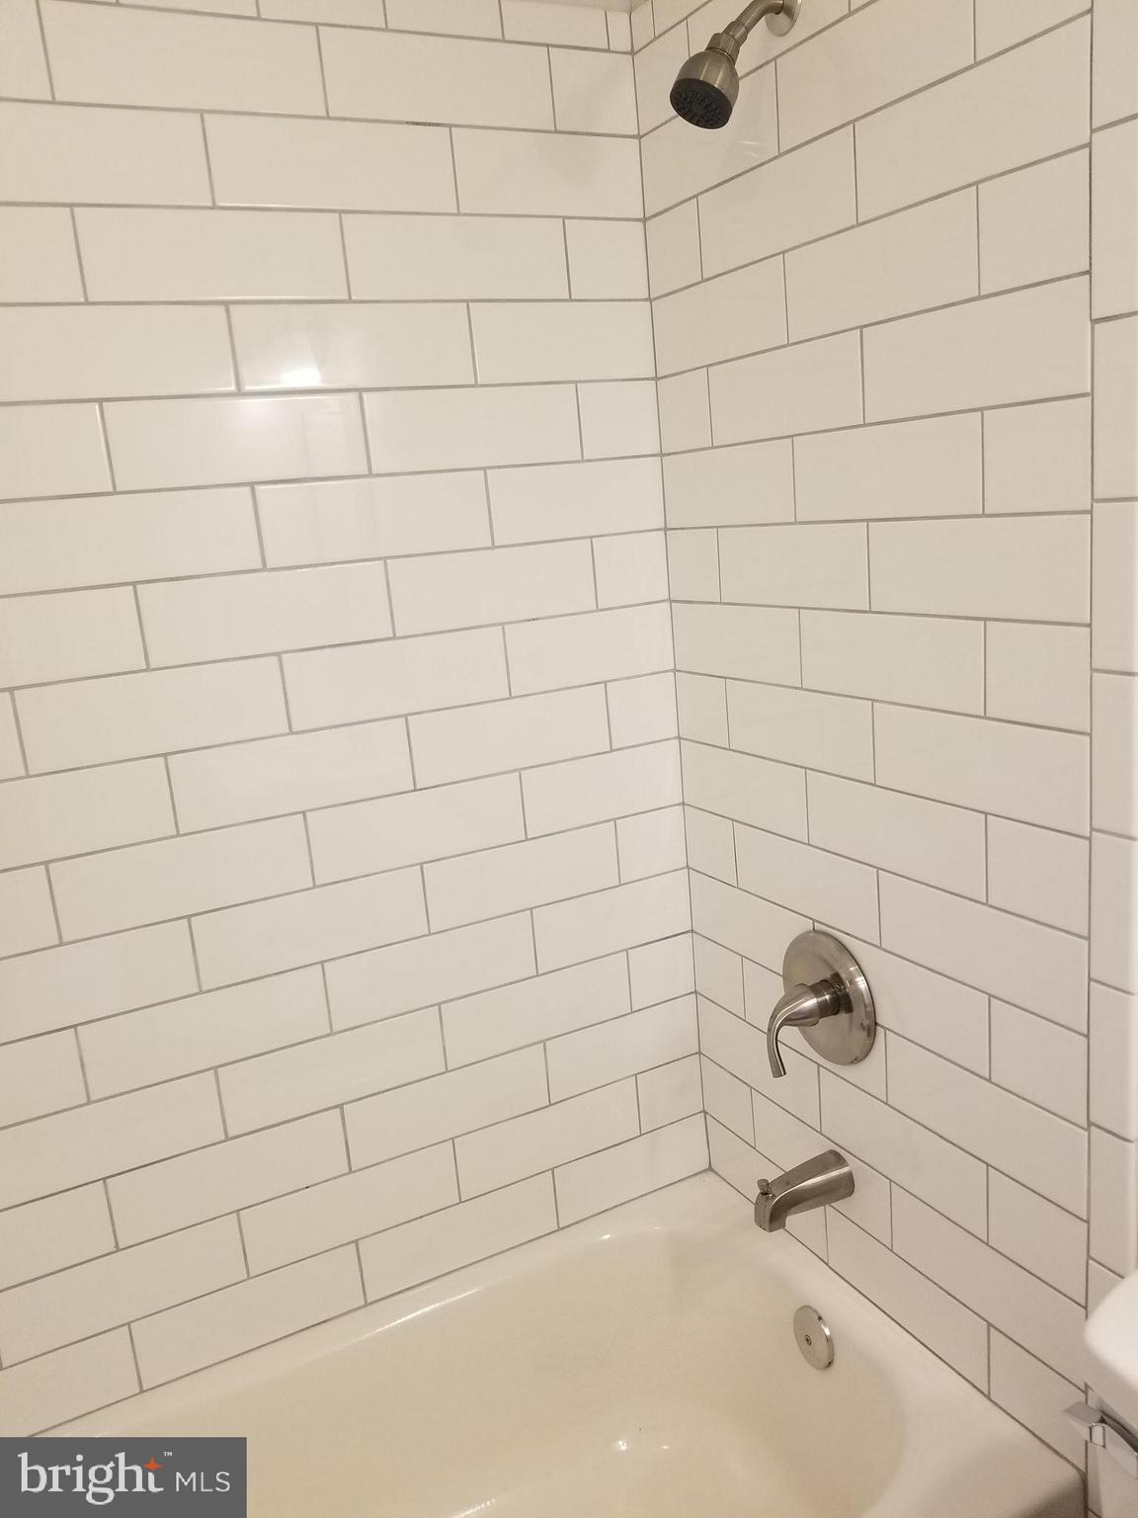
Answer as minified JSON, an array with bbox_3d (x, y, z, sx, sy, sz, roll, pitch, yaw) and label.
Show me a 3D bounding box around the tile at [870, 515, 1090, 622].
[{"bbox_3d":[0.419,-0.199,1.184,0.009,0.102,0.289,-11,13,-26],"label":"tile"}]

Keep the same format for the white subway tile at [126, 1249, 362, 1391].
[{"bbox_3d":[-0.430,0.752,1.550,0.302,0.101,0.009,-11,14,-26],"label":"white subway tile"}]

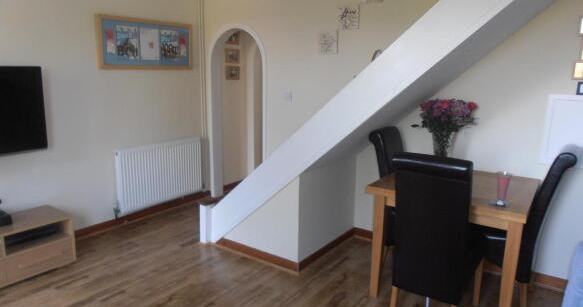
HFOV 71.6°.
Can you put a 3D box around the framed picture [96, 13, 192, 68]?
[{"bbox_3d":[-1.381,-1.053,3.934,0.030,0.471,1.060,9,15,35],"label":"framed picture"}]

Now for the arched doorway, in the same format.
[{"bbox_3d":[-0.562,-0.416,4.518,0.850,1.965,0.180,9,15,35],"label":"arched doorway"}]

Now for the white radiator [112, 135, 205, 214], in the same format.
[{"bbox_3d":[-1.356,0.204,4.193,0.095,0.612,1.000,9,15,35],"label":"white radiator"}]

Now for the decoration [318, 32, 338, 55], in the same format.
[{"bbox_3d":[0.329,-0.985,3.654,0.200,0.200,0.020,9,15,35],"label":"decoration"}]

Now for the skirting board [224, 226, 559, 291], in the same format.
[{"bbox_3d":[0.651,0.850,3.187,2.490,0.080,0.970,9,15,35],"label":"skirting board"}]

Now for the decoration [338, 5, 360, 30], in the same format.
[{"bbox_3d":[0.496,-1.166,3.495,0.200,0.200,0.020,9,15,35],"label":"decoration"}]

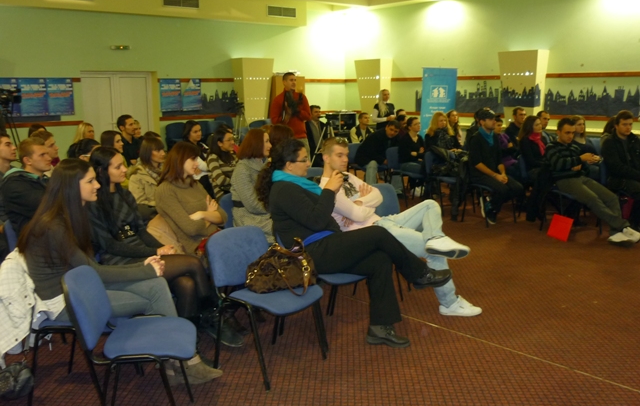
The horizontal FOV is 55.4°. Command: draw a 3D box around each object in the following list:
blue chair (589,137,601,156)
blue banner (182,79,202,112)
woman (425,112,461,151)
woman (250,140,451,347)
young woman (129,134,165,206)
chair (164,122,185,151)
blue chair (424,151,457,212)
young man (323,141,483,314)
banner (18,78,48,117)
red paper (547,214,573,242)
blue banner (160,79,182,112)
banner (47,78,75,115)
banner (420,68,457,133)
[{"bbox_3d":[4.144,-0.542,9.065,0.530,0.820,0.540,-5,11,-22],"label":"blue chair"},{"bbox_3d":[-3.367,-2.854,16.200,0.594,0.841,0.020,-9,14,-39],"label":"blue banner"},{"bbox_3d":[1.690,-0.559,8.350,0.480,1.290,0.780,-10,14,-40],"label":"woman"},{"bbox_3d":[0.223,0.238,3.912,1.200,1.280,0.580,3,11,18],"label":"woman"},{"bbox_3d":[-1.149,0.105,4.780,0.820,1.250,0.500,4,12,25],"label":"young woman"},{"bbox_3d":[-2.950,-1.208,12.900,0.550,0.950,0.580,-8,13,-37],"label":"chair"},{"bbox_3d":[1.693,-0.262,7.906,0.530,0.820,0.560,-7,12,-31],"label":"blue chair"},{"bbox_3d":[0.572,0.151,4.354,1.120,1.280,0.600,4,12,25],"label":"young man"},{"bbox_3d":[-5.729,-2.110,12.200,0.030,0.760,0.530,9,14,44],"label":"banner"},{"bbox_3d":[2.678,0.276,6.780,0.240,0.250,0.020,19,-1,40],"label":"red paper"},{"bbox_3d":[-3.505,-2.537,14.400,0.030,0.760,0.530,9,14,44],"label":"blue banner"},{"bbox_3d":[-5.842,-2.384,13.750,0.594,0.841,0.020,-9,14,-39],"label":"banner"},{"bbox_3d":[2.580,-1.854,12.885,0.840,2.020,0.150,-6,12,-27],"label":"banner"}]

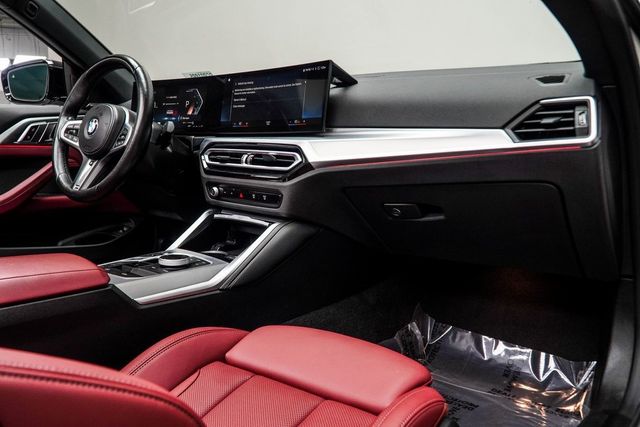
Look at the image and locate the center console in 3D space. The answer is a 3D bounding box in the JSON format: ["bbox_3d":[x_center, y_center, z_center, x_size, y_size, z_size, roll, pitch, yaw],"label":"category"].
[{"bbox_3d":[-0.272,0.064,1.016,0.230,0.100,0.340,6,10,35],"label":"center console"}]

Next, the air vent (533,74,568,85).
[{"bbox_3d":[0.354,-0.206,0.815,0.056,0.014,0.035,7,-9,40],"label":"air vent"}]

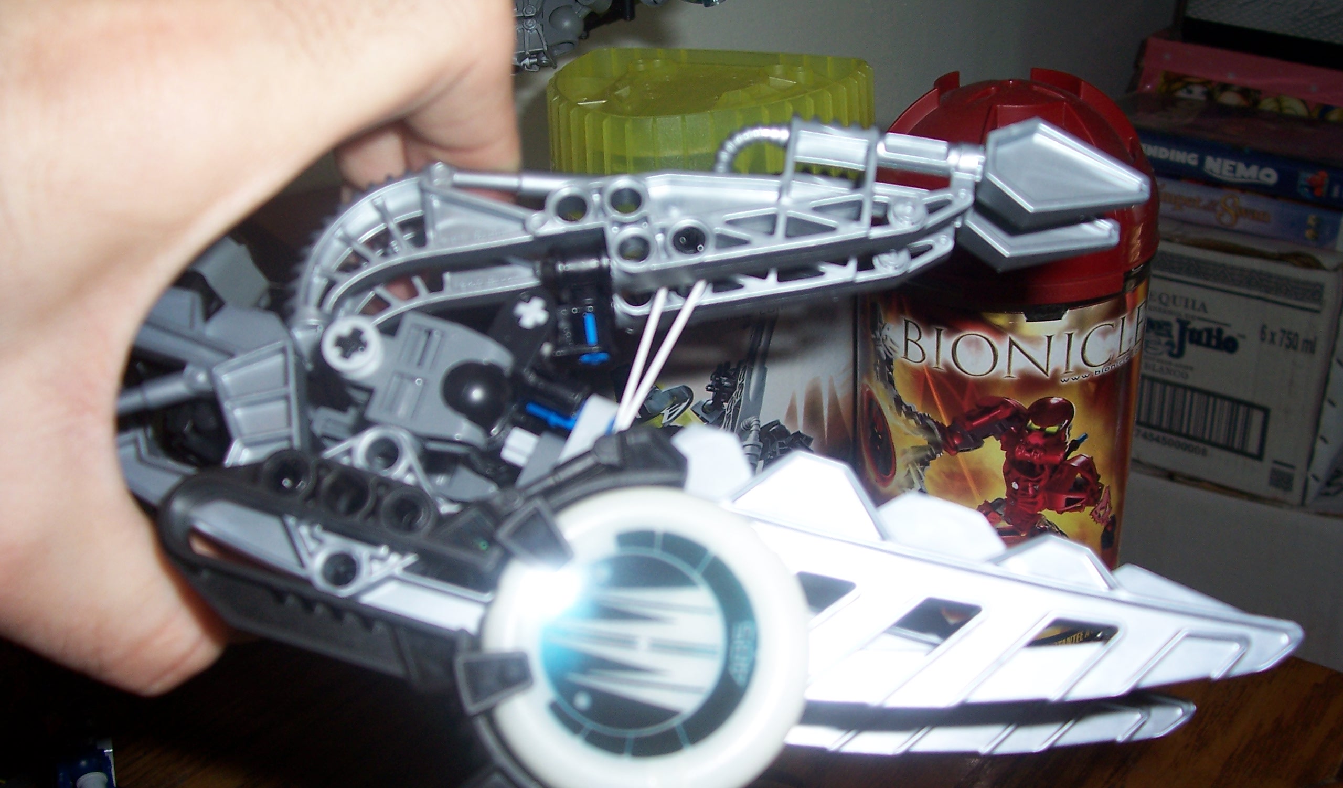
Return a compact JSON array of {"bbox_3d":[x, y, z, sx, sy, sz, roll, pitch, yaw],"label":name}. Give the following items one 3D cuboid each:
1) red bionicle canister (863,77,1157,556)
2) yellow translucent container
[{"bbox_3d":[0.121,-0.004,0.496,0.106,0.223,0.106,-6,28,-3],"label":"red bionicle canister"},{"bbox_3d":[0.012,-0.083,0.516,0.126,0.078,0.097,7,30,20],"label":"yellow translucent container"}]

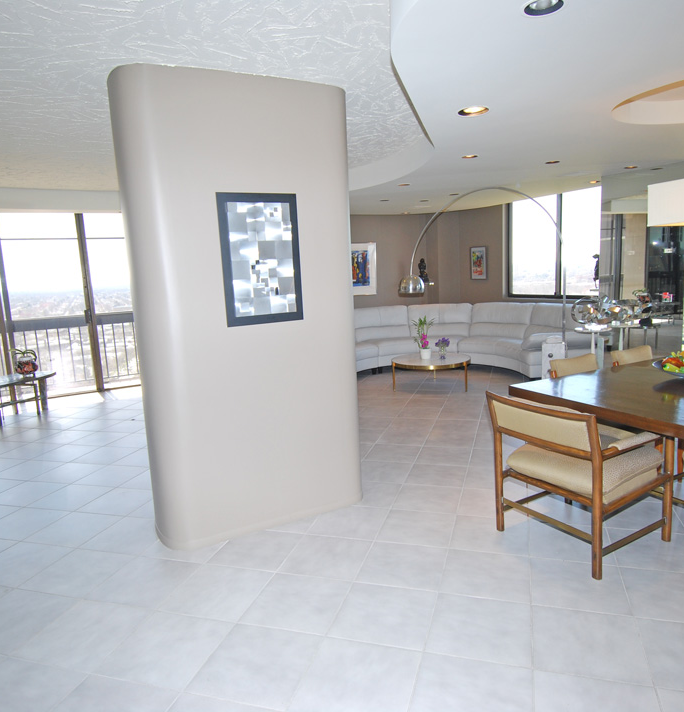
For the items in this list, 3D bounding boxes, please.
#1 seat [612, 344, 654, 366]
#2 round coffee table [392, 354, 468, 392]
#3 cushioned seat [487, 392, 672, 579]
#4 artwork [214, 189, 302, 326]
[{"bbox_3d":[2.365,0.370,3.939,0.483,0.818,0.587,-7,9,-24],"label":"seat"},{"bbox_3d":[1.160,0.222,6.895,1.004,0.380,1.004,-3,8,0],"label":"round coffee table"},{"bbox_3d":[1.270,0.591,2.861,0.694,0.814,0.648,-8,10,-30],"label":"cushioned seat"},{"bbox_3d":[-0.451,-0.547,3.024,0.471,0.729,0.029,-8,10,-28],"label":"artwork"}]

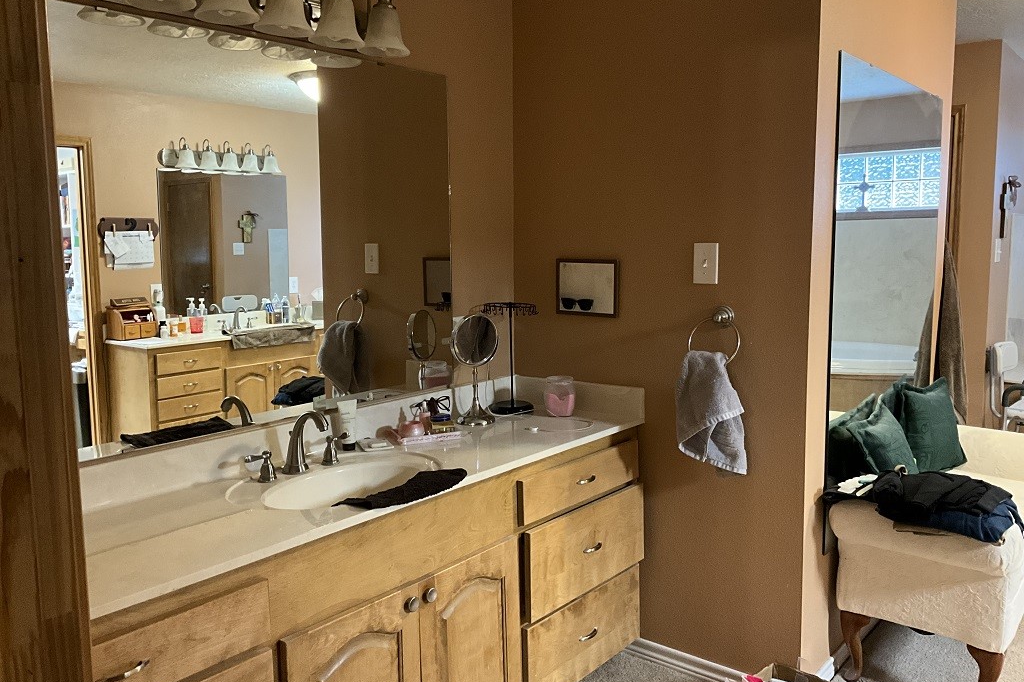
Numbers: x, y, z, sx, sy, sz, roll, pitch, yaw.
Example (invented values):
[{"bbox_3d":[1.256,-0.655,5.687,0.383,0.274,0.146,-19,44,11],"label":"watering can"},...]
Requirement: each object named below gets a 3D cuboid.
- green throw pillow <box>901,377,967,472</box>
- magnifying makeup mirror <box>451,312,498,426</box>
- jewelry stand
[{"bbox_3d":[1.645,0.332,3.332,0.390,0.370,0.140,-5,-8,-41],"label":"green throw pillow"},{"bbox_3d":[-0.119,0.087,2.772,0.166,0.352,0.128,-5,8,-32],"label":"magnifying makeup mirror"},{"bbox_3d":[-0.004,0.055,2.936,0.188,0.372,0.188,-1,7,0],"label":"jewelry stand"}]

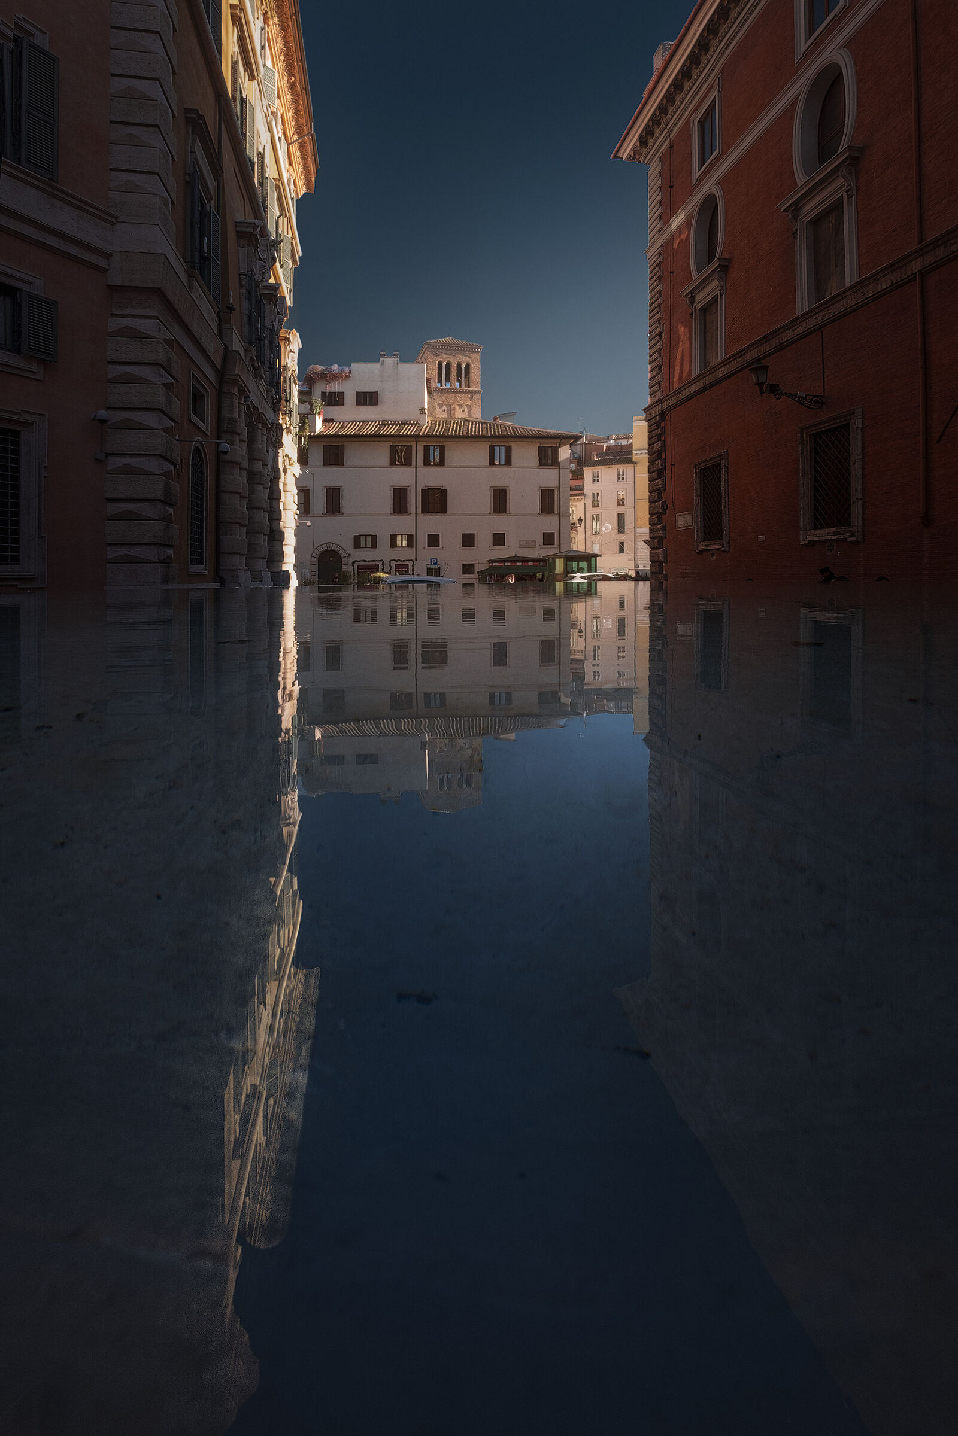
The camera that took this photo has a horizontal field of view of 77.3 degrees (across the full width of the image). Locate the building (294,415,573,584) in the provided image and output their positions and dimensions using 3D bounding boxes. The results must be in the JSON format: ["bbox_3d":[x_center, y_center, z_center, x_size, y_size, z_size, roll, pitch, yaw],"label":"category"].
[{"bbox_3d":[-3.800,-18.600,55.200,24.000,14.500,12.000,0,6,0],"label":"building"}]

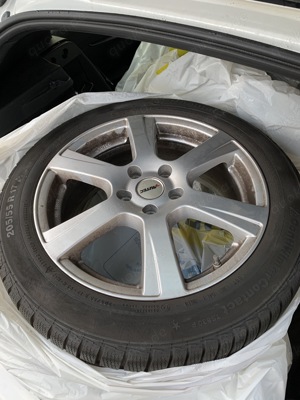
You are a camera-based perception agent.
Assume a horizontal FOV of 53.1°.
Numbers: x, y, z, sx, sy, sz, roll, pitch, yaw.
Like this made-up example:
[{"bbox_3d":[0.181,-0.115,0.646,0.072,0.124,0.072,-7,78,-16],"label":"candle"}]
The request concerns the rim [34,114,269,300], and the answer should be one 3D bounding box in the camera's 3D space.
[{"bbox_3d":[0.002,0.028,0.687,0.466,0.190,0.466,-1,53,1],"label":"rim"}]

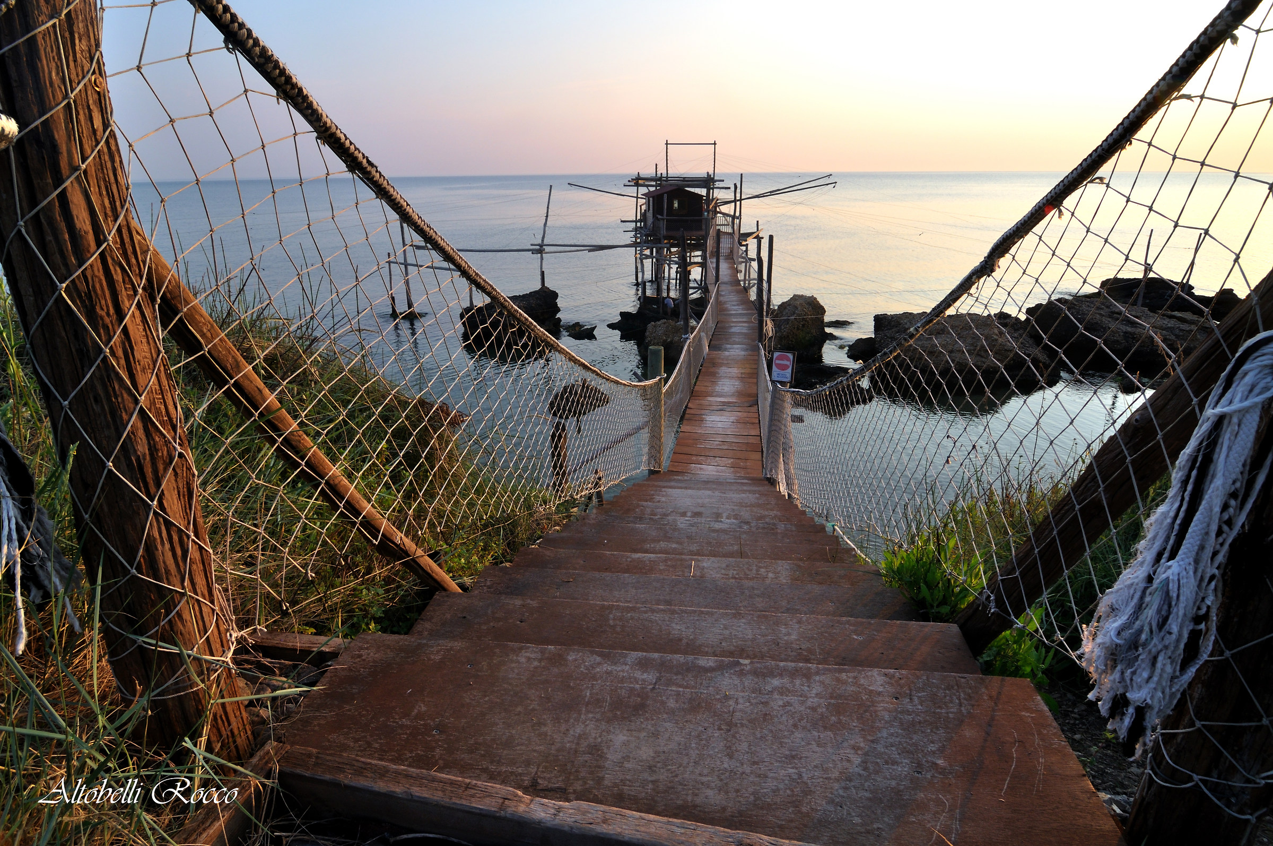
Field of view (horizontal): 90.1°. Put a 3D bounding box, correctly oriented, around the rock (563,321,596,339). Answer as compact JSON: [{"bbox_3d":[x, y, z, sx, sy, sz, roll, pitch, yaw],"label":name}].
[{"bbox_3d":[-3.086,-5.030,34.016,1.750,0.750,1.300,-3,21,-5],"label":"rock"}]

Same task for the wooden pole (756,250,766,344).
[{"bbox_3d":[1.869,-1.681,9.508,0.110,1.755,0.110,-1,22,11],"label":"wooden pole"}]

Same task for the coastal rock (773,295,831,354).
[{"bbox_3d":[8.166,-4.881,30.805,2.650,2.550,2.400,5,22,14],"label":"coastal rock"}]

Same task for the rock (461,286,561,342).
[{"bbox_3d":[-6.921,-6.075,34.395,5.100,2.400,3.200,-5,22,-11],"label":"rock"}]

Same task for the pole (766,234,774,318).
[{"bbox_3d":[3.075,-3.299,14.678,0.130,2.071,0.130,1,22,12],"label":"pole"}]

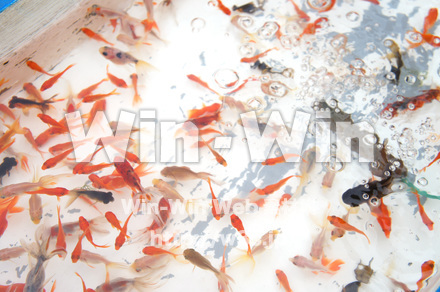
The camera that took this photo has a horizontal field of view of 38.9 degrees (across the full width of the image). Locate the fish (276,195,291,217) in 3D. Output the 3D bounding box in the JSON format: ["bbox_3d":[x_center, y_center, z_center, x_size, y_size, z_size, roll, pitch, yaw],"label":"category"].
[{"bbox_3d":[0.079,0.075,0.775,0.012,0.016,0.035,29,61,17],"label":"fish"}]

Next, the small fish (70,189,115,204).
[{"bbox_3d":[-0.161,0.064,0.779,0.056,0.018,0.016,1,63,1],"label":"small fish"}]

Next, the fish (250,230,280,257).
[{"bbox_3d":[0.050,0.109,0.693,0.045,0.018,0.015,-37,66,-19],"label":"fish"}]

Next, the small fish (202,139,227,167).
[{"bbox_3d":[-0.007,0.007,0.729,0.011,0.013,0.045,-34,65,-18],"label":"small fish"}]

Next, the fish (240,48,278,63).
[{"bbox_3d":[0.055,-0.127,0.871,0.056,0.015,0.009,-19,61,-11],"label":"fish"}]

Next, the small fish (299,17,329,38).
[{"bbox_3d":[0.135,-0.170,0.897,0.052,0.015,0.013,-33,68,-15],"label":"small fish"}]

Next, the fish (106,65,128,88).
[{"bbox_3d":[-0.140,-0.093,0.855,0.013,0.013,0.045,-38,63,-23],"label":"fish"}]

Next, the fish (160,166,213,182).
[{"bbox_3d":[-0.036,0.032,0.689,0.059,0.021,0.014,4,61,9],"label":"fish"}]

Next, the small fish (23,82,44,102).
[{"bbox_3d":[-0.257,-0.073,0.865,0.042,0.016,0.013,41,70,18],"label":"small fish"}]

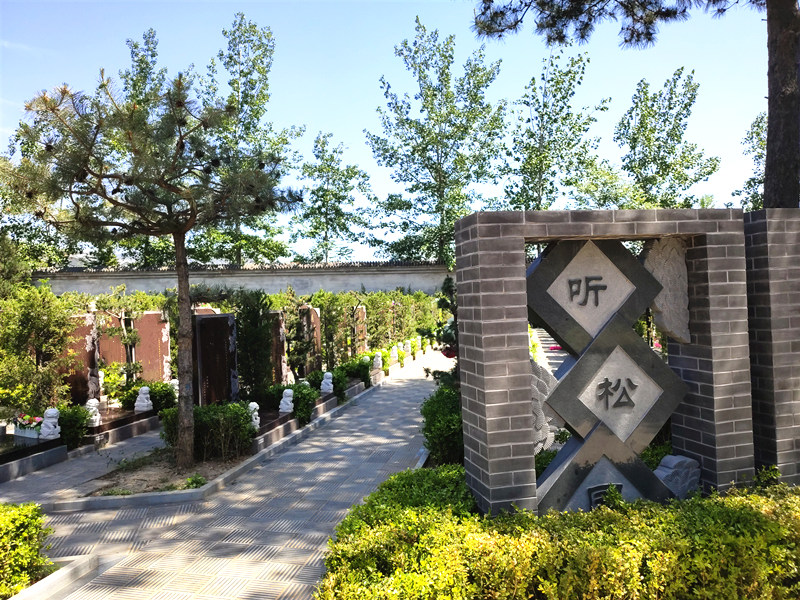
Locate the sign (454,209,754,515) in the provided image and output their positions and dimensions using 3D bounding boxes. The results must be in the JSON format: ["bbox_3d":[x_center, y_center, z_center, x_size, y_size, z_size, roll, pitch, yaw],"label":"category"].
[{"bbox_3d":[1.131,0.492,3.408,1.545,1.914,0.365,-3,0,-14],"label":"sign"}]

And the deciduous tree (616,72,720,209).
[{"bbox_3d":[11.829,-4.553,27.499,4.500,11.270,4.500,-3,0,12],"label":"deciduous tree"}]

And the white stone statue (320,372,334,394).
[{"bbox_3d":[-1.054,1.197,9.023,0.165,0.300,0.140,-3,0,12],"label":"white stone statue"}]

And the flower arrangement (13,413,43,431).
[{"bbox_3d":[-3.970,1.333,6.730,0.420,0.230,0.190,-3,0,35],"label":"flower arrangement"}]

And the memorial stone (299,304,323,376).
[{"bbox_3d":[-1.449,0.714,10.185,0.170,1.300,0.880,-3,0,12],"label":"memorial stone"}]

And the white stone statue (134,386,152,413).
[{"bbox_3d":[-3.266,1.266,7.957,0.180,0.320,0.150,-3,0,12],"label":"white stone statue"}]

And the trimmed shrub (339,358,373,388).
[{"bbox_3d":[-0.729,1.267,10.815,0.500,0.530,0.480,-3,0,12],"label":"trimmed shrub"}]

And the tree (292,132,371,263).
[{"bbox_3d":[-2.629,-2.351,24.000,2.900,8.160,2.900,-3,0,12],"label":"tree"}]

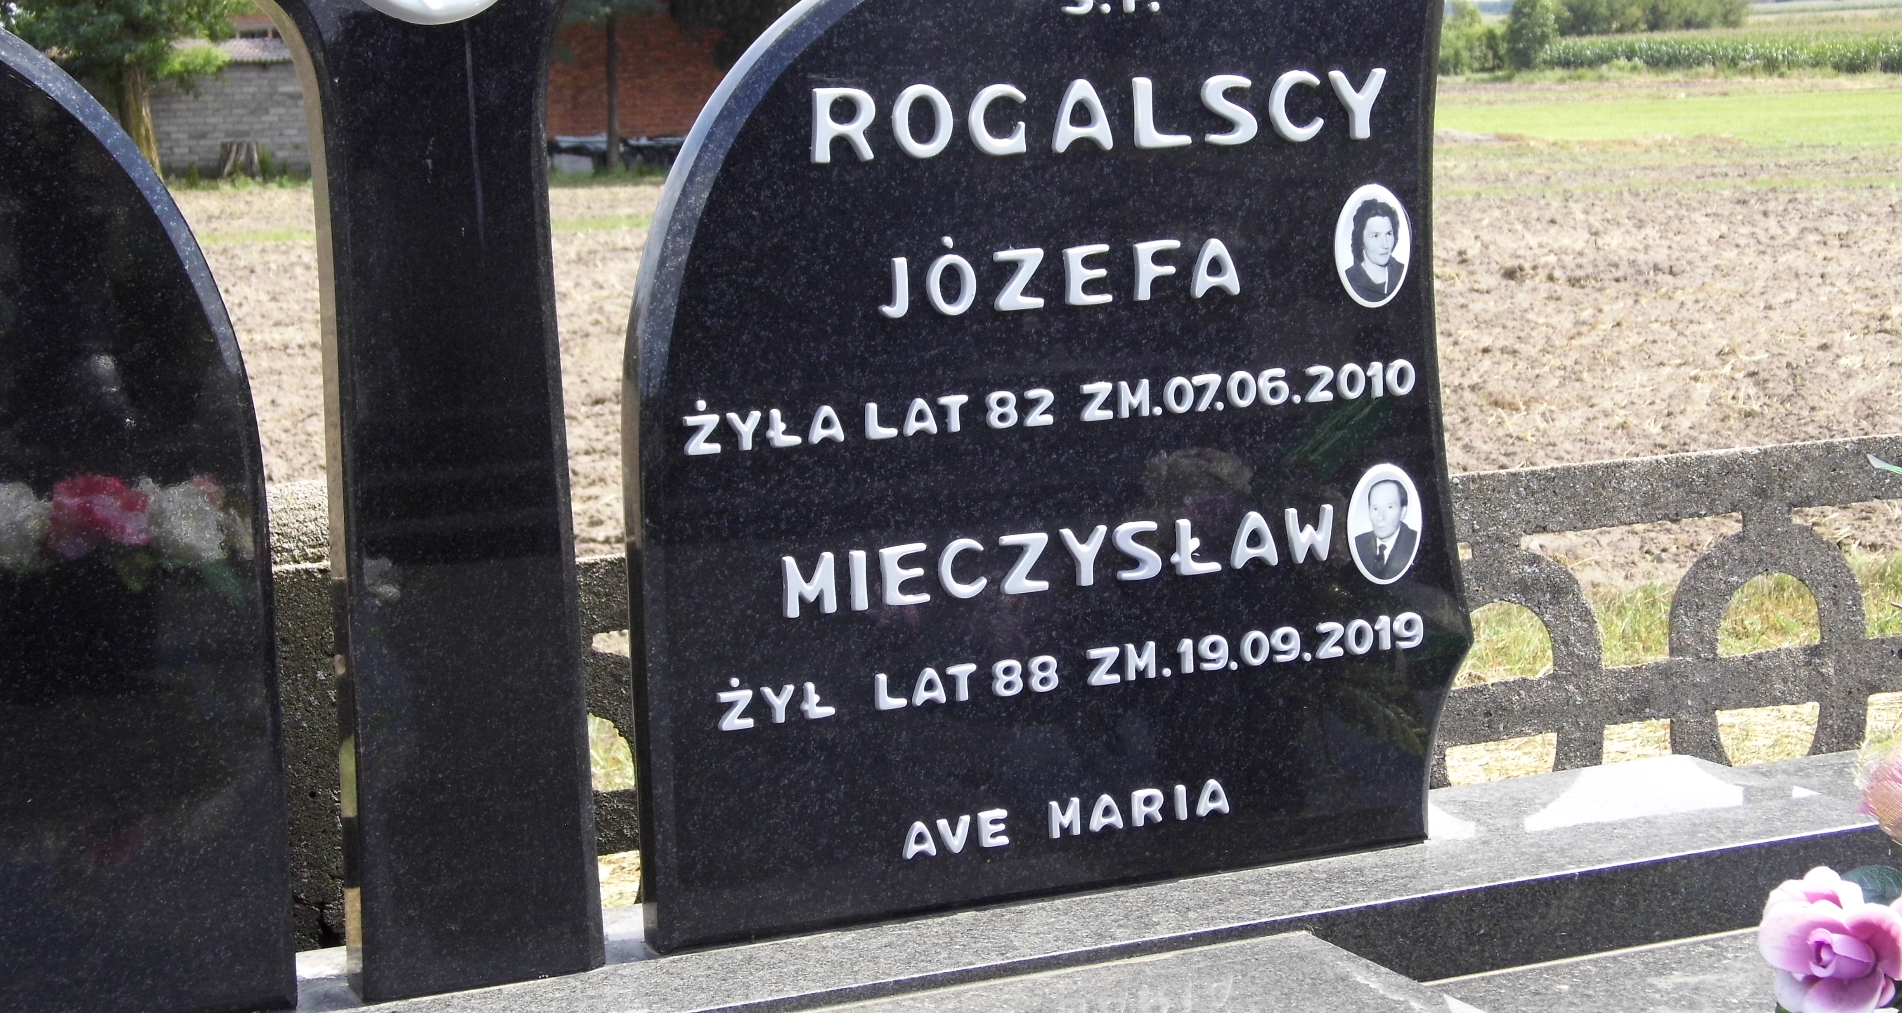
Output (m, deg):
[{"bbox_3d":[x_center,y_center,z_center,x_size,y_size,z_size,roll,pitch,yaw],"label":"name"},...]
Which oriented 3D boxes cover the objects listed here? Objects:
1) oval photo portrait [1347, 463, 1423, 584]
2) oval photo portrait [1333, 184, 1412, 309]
[{"bbox_3d":[0.388,0.016,2.845,0.078,0.109,0.010,-5,9,-24],"label":"oval photo portrait"},{"bbox_3d":[0.372,-0.229,2.806,0.078,0.109,0.010,-5,9,-24],"label":"oval photo portrait"}]

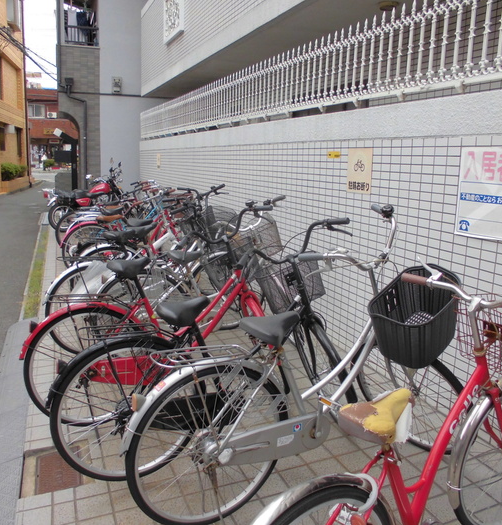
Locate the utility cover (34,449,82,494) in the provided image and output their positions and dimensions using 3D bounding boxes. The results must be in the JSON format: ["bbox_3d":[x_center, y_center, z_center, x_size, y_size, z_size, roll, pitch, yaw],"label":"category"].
[{"bbox_3d":[-0.916,1.002,2.518,0.210,0.020,0.330,-4,12,-21],"label":"utility cover"}]

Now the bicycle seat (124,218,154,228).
[{"bbox_3d":[-1.145,-0.401,5.400,0.270,0.110,0.180,-6,13,-31],"label":"bicycle seat"}]

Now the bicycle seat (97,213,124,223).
[{"bbox_3d":[-1.569,-0.497,5.850,0.270,0.110,0.180,-6,13,-31],"label":"bicycle seat"}]

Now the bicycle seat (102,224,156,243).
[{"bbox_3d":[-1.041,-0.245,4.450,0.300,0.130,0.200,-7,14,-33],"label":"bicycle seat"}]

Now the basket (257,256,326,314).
[{"bbox_3d":[0.209,0.116,2.780,0.320,0.230,0.230,-14,4,25],"label":"basket"}]

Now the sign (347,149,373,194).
[{"bbox_3d":[0.737,-0.619,3.587,0.010,0.310,0.295,-4,12,-21],"label":"sign"}]

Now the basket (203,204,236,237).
[{"bbox_3d":[-0.318,-0.423,5.300,0.270,0.260,0.330,-8,14,-36],"label":"basket"}]

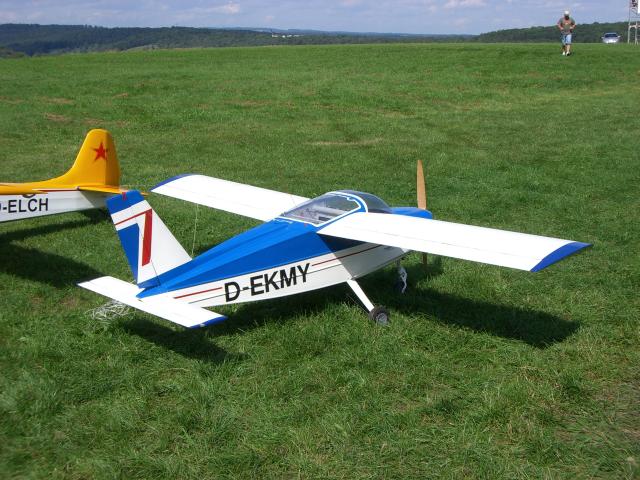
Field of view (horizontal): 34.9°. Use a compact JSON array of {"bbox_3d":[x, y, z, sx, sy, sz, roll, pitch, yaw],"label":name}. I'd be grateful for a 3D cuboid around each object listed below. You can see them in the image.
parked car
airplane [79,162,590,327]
[{"bbox_3d":[30.934,-21.233,108.068,1.800,1.500,4.300,3,12,15],"label":"parked car"},{"bbox_3d":[-0.161,0.041,5.281,2.019,0.897,3.107,-12,16,-38],"label":"airplane"}]

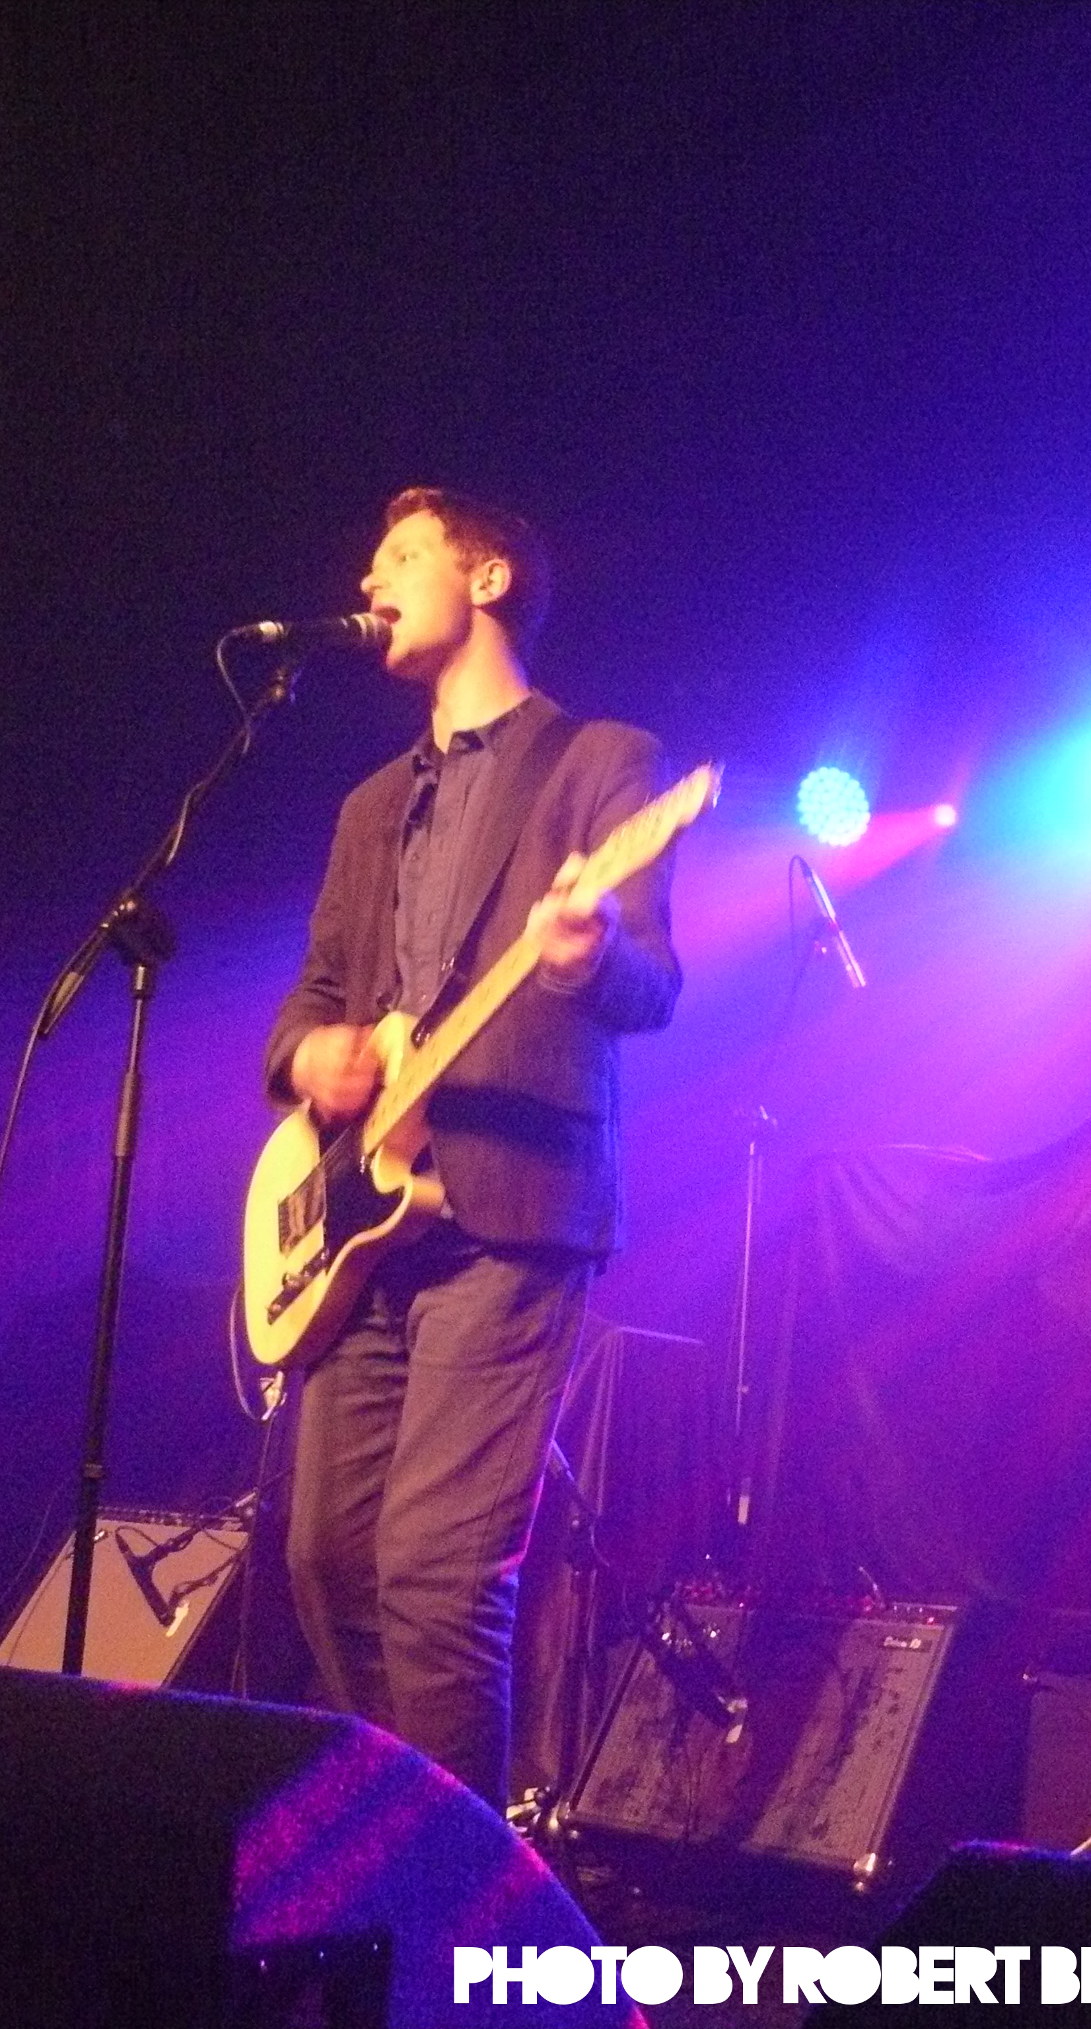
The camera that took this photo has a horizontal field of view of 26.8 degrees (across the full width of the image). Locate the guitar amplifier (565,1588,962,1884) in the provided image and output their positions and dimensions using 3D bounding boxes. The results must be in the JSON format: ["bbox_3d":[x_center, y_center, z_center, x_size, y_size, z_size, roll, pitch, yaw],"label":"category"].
[{"bbox_3d":[0.431,1.282,3.938,0.650,0.460,0.260,-10,-48,44],"label":"guitar amplifier"}]

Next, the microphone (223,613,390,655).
[{"bbox_3d":[-0.295,-0.484,2.895,0.200,0.052,0.052,-4,-11,-19],"label":"microphone"}]

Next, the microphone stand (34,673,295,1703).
[{"bbox_3d":[-0.496,0.340,2.626,0.560,1.620,0.520,14,-17,-36],"label":"microphone stand"}]

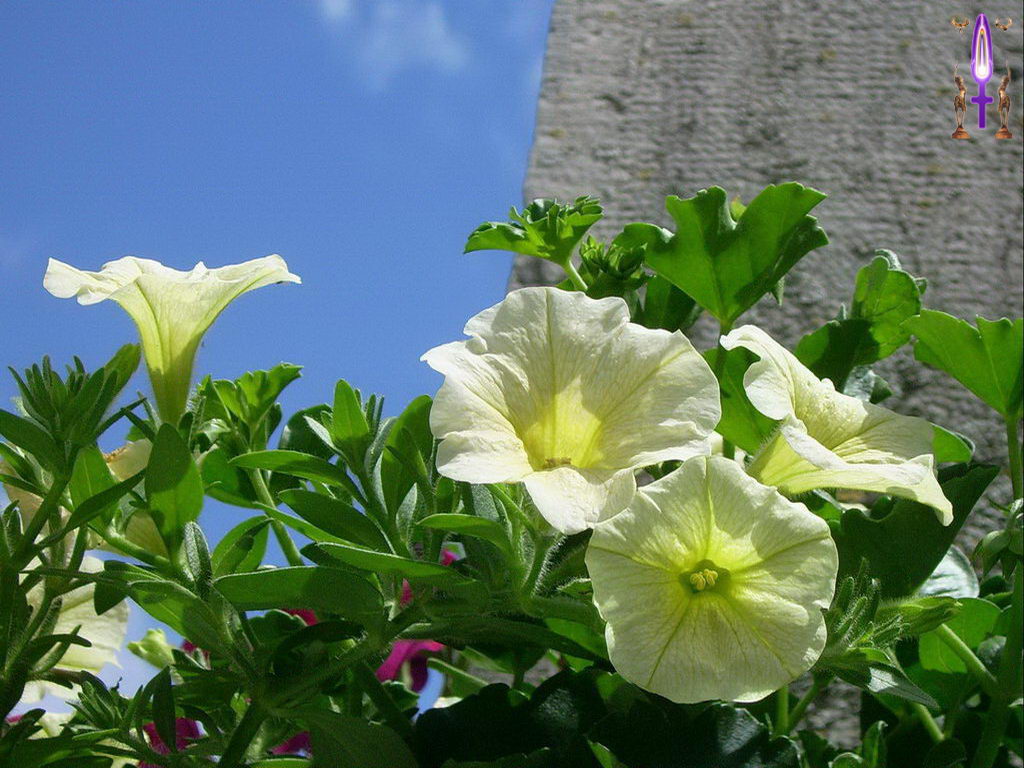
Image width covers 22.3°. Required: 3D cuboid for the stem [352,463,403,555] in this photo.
[{"bbox_3d":[-0.036,0.033,0.690,0.004,0.026,0.004,-26,-6,3],"label":"stem"}]

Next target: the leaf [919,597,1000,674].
[{"bbox_3d":[0.125,0.070,0.725,0.023,0.022,0.009,0,-18,0],"label":"leaf"}]

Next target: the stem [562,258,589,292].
[{"bbox_3d":[0.017,-0.030,0.720,0.003,0.012,0.003,-40,-3,0],"label":"stem"}]

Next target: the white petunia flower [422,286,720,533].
[{"bbox_3d":[0.016,0.009,0.697,0.077,0.063,0.045,3,-30,-2],"label":"white petunia flower"}]

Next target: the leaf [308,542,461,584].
[{"bbox_3d":[-0.033,0.047,0.680,0.041,0.005,0.012,10,-22,-3],"label":"leaf"}]

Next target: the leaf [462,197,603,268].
[{"bbox_3d":[0.006,-0.042,0.720,0.038,0.018,0.024,-4,-21,18],"label":"leaf"}]

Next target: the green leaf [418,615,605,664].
[{"bbox_3d":[0.001,0.066,0.670,0.049,0.009,0.016,12,-20,0],"label":"green leaf"}]

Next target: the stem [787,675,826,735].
[{"bbox_3d":[0.082,0.090,0.730,0.004,0.020,0.004,31,-9,0],"label":"stem"}]

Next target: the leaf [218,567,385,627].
[{"bbox_3d":[-0.056,0.056,0.680,0.045,0.008,0.015,7,-45,-7],"label":"leaf"}]

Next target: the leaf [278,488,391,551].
[{"bbox_3d":[-0.047,0.036,0.690,0.032,0.007,0.013,29,-44,-5],"label":"leaf"}]

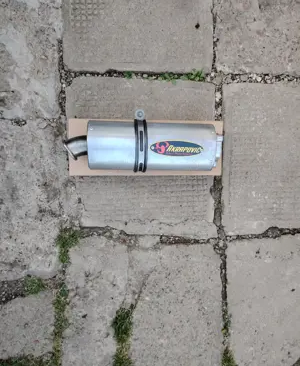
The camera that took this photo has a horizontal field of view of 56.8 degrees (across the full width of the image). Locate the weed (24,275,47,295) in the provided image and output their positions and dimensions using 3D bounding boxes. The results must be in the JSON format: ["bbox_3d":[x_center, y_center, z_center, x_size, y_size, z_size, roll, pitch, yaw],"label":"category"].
[{"bbox_3d":[-0.372,0.333,0.900,0.071,0.028,0.065,0,88,0],"label":"weed"}]

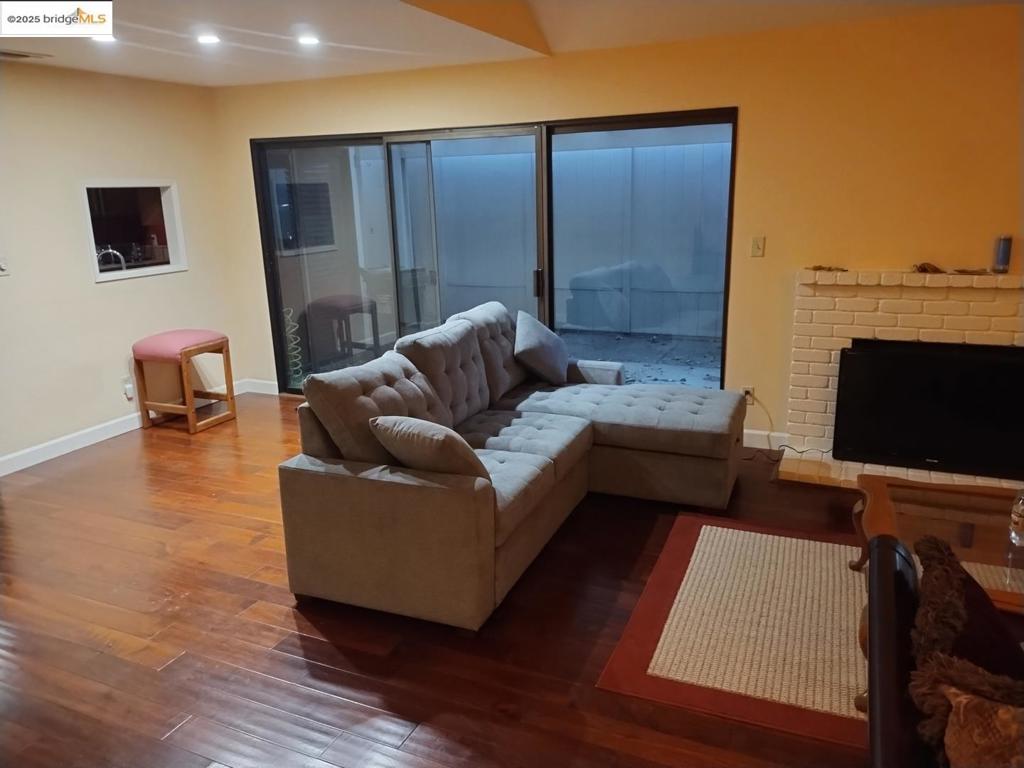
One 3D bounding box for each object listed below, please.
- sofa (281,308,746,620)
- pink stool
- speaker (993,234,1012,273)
[{"bbox_3d":[0.209,0.248,3.591,1.570,0.950,2.070,4,16,21],"label":"sofa"},{"bbox_3d":[-2.405,-0.044,5.441,0.480,0.700,0.420,6,17,25],"label":"pink stool"},{"bbox_3d":[2.526,-0.660,3.804,0.070,0.183,0.070,5,16,23],"label":"speaker"}]

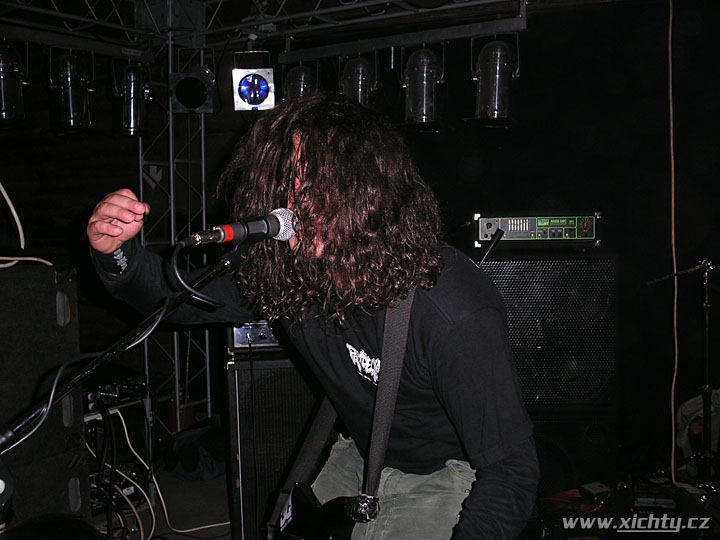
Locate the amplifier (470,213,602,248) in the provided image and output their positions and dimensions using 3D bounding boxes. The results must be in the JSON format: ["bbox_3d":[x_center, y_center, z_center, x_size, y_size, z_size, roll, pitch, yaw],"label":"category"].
[{"bbox_3d":[0.751,-0.173,3.460,0.540,0.150,0.300,-1,3,3],"label":"amplifier"}]

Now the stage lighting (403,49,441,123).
[{"bbox_3d":[0.271,-0.778,3.360,0.170,0.325,0.170,1,3,30],"label":"stage lighting"}]

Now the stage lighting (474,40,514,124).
[{"bbox_3d":[0.547,-0.767,3.200,0.170,0.325,0.170,1,3,30],"label":"stage lighting"}]

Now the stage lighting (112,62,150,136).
[{"bbox_3d":[-1.020,-0.766,3.552,0.170,0.325,0.170,2,4,45],"label":"stage lighting"}]

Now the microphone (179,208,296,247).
[{"bbox_3d":[-0.174,-0.059,1.216,0.052,0.052,0.206,2,11,44],"label":"microphone"}]

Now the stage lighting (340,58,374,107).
[{"bbox_3d":[-0.007,-0.783,3.520,0.170,0.325,0.170,1,3,30],"label":"stage lighting"}]

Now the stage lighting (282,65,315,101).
[{"bbox_3d":[-0.272,-0.790,3.680,0.170,0.325,0.170,1,3,30],"label":"stage lighting"}]

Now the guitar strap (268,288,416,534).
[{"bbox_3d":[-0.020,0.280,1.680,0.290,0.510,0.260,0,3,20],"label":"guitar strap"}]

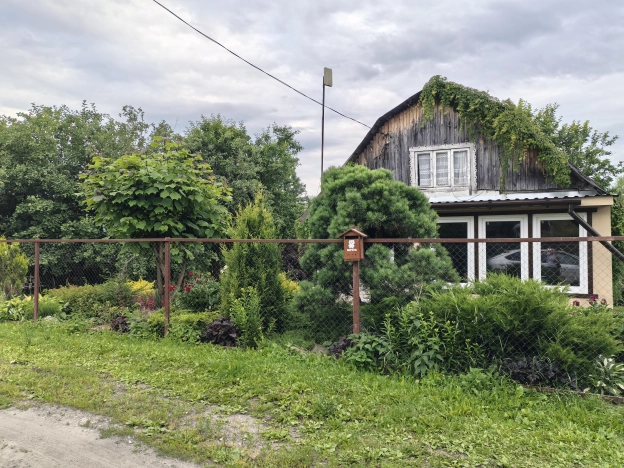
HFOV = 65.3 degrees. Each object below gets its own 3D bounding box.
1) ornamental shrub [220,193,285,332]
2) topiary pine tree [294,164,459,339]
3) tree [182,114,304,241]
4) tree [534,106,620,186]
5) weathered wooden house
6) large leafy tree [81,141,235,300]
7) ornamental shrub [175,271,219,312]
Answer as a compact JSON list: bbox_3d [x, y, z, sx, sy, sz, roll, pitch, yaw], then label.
[{"bbox_3d":[-1.027,0.493,8.400,1.100,2.420,1.050,0,-2,0],"label":"ornamental shrub"},{"bbox_3d":[1.060,0.302,8.000,2.650,2.840,2.500,0,-2,0],"label":"topiary pine tree"},{"bbox_3d":[-2.186,-1.006,16.000,4.000,5.700,3.900,0,-2,0],"label":"tree"},{"bbox_3d":[9.204,-1.192,16.500,3.300,6.200,3.300,0,-2,0],"label":"tree"},{"bbox_3d":[3.548,-0.695,12.070,6.350,4.950,6.300,-1,-2,26],"label":"weathered wooden house"},{"bbox_3d":[-3.248,-0.130,10.100,3.050,3.620,2.900,0,-2,0],"label":"large leafy tree"},{"bbox_3d":[-2.302,1.199,9.700,0.900,0.940,0.880,0,-2,0],"label":"ornamental shrub"}]

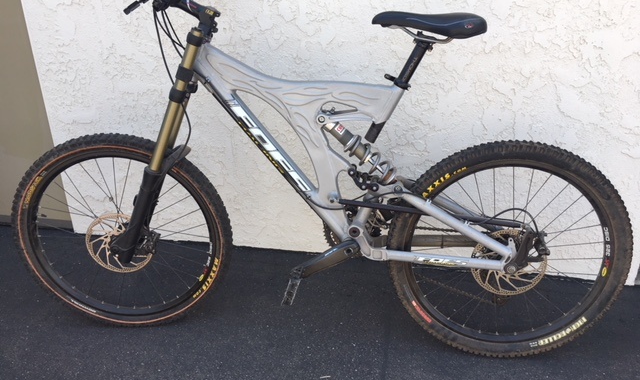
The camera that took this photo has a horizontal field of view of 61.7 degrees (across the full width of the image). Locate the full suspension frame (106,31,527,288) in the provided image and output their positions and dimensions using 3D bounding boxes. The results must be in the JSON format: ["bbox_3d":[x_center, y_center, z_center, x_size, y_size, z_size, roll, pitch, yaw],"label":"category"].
[{"bbox_3d":[-0.028,-0.104,1.533,1.204,0.703,0.194,2,20,7],"label":"full suspension frame"}]

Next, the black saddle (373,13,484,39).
[{"bbox_3d":[0.279,-0.422,1.376,0.286,0.068,0.144,2,20,7],"label":"black saddle"}]

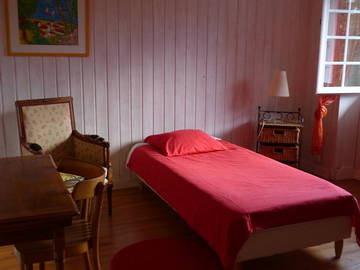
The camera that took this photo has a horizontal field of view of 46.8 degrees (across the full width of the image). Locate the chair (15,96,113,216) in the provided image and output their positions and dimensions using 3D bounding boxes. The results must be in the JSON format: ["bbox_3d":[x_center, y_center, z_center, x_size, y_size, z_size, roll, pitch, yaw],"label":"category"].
[{"bbox_3d":[-1.004,0.206,3.498,0.610,0.960,0.650,-8,14,-39],"label":"chair"}]

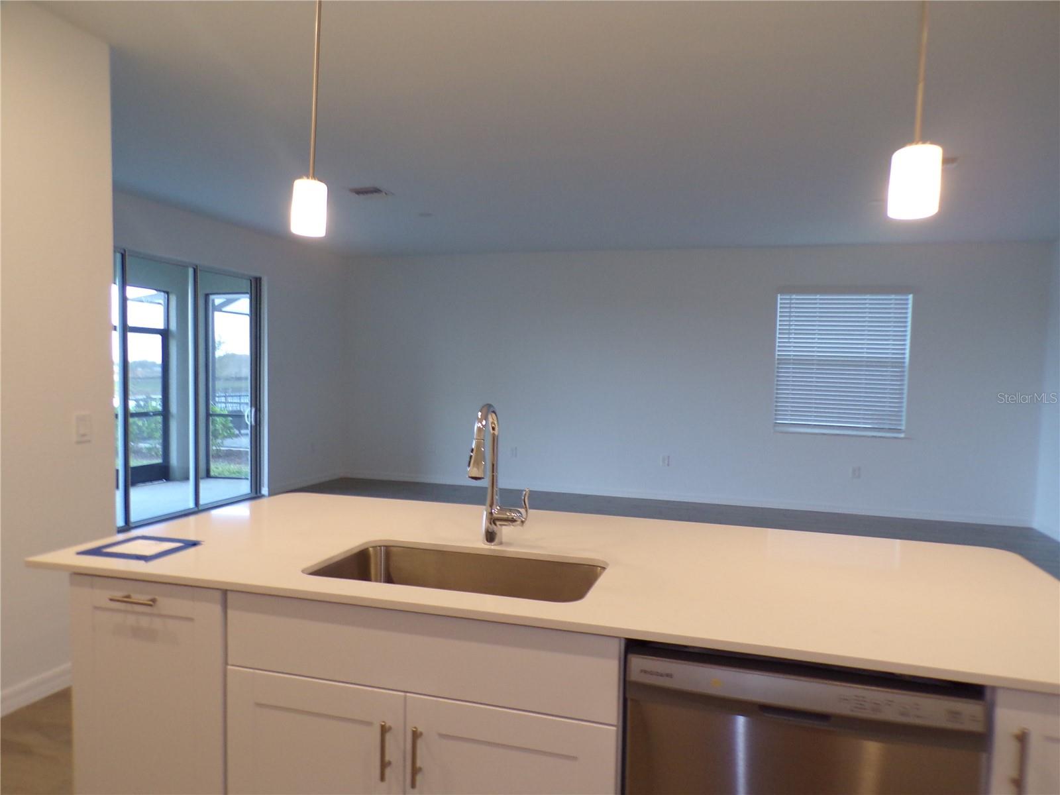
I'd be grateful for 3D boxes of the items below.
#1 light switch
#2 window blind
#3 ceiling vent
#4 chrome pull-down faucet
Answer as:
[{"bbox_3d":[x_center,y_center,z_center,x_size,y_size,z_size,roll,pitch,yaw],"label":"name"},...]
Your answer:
[{"bbox_3d":[-1.953,0.135,3.216,0.012,0.118,0.074,2,2,16],"label":"light switch"},{"bbox_3d":[3.296,-0.365,7.798,1.280,1.500,0.060,2,2,16],"label":"window blind"},{"bbox_3d":[-1.287,-1.651,5.919,0.270,0.025,0.290,2,2,16],"label":"ceiling vent"},{"bbox_3d":[-0.089,0.218,2.001,0.135,0.395,0.220,2,2,16],"label":"chrome pull-down faucet"}]

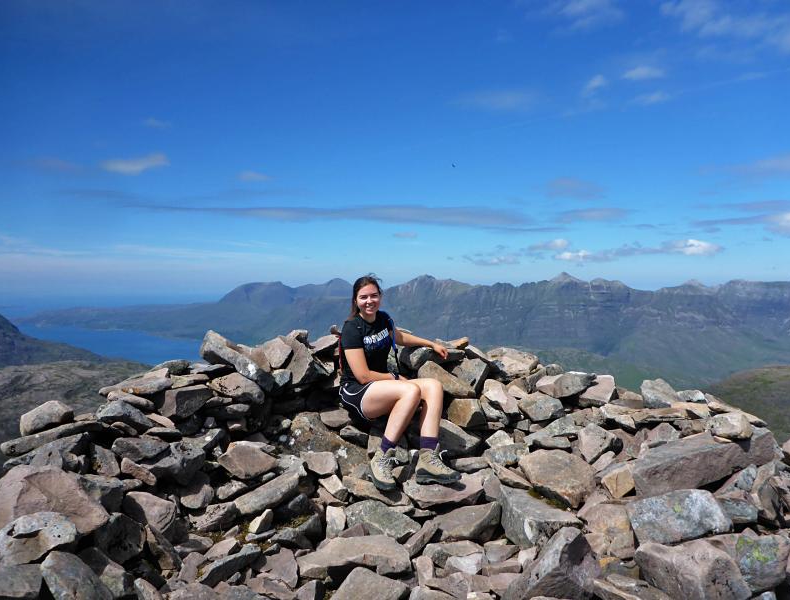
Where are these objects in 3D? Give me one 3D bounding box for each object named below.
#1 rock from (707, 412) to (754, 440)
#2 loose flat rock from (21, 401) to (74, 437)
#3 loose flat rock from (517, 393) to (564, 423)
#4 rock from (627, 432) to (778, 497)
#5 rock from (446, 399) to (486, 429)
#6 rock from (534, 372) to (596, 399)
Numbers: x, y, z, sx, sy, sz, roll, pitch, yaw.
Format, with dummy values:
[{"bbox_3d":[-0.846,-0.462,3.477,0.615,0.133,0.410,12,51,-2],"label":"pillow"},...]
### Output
[{"bbox_3d":[1.758,0.662,3.400,0.210,0.110,0.160,3,6,18],"label":"rock"},{"bbox_3d":[-1.933,0.655,3.600,0.260,0.130,0.170,-16,7,-19],"label":"loose flat rock"},{"bbox_3d":[0.810,0.599,3.620,0.245,0.100,0.190,5,26,0],"label":"loose flat rock"},{"bbox_3d":[1.584,0.842,3.350,0.670,0.155,0.260,-15,13,7],"label":"rock"},{"bbox_3d":[0.384,0.614,3.500,0.195,0.155,0.100,-3,-39,0],"label":"rock"},{"bbox_3d":[1.049,0.527,4.000,0.345,0.110,0.180,-2,15,0],"label":"rock"}]

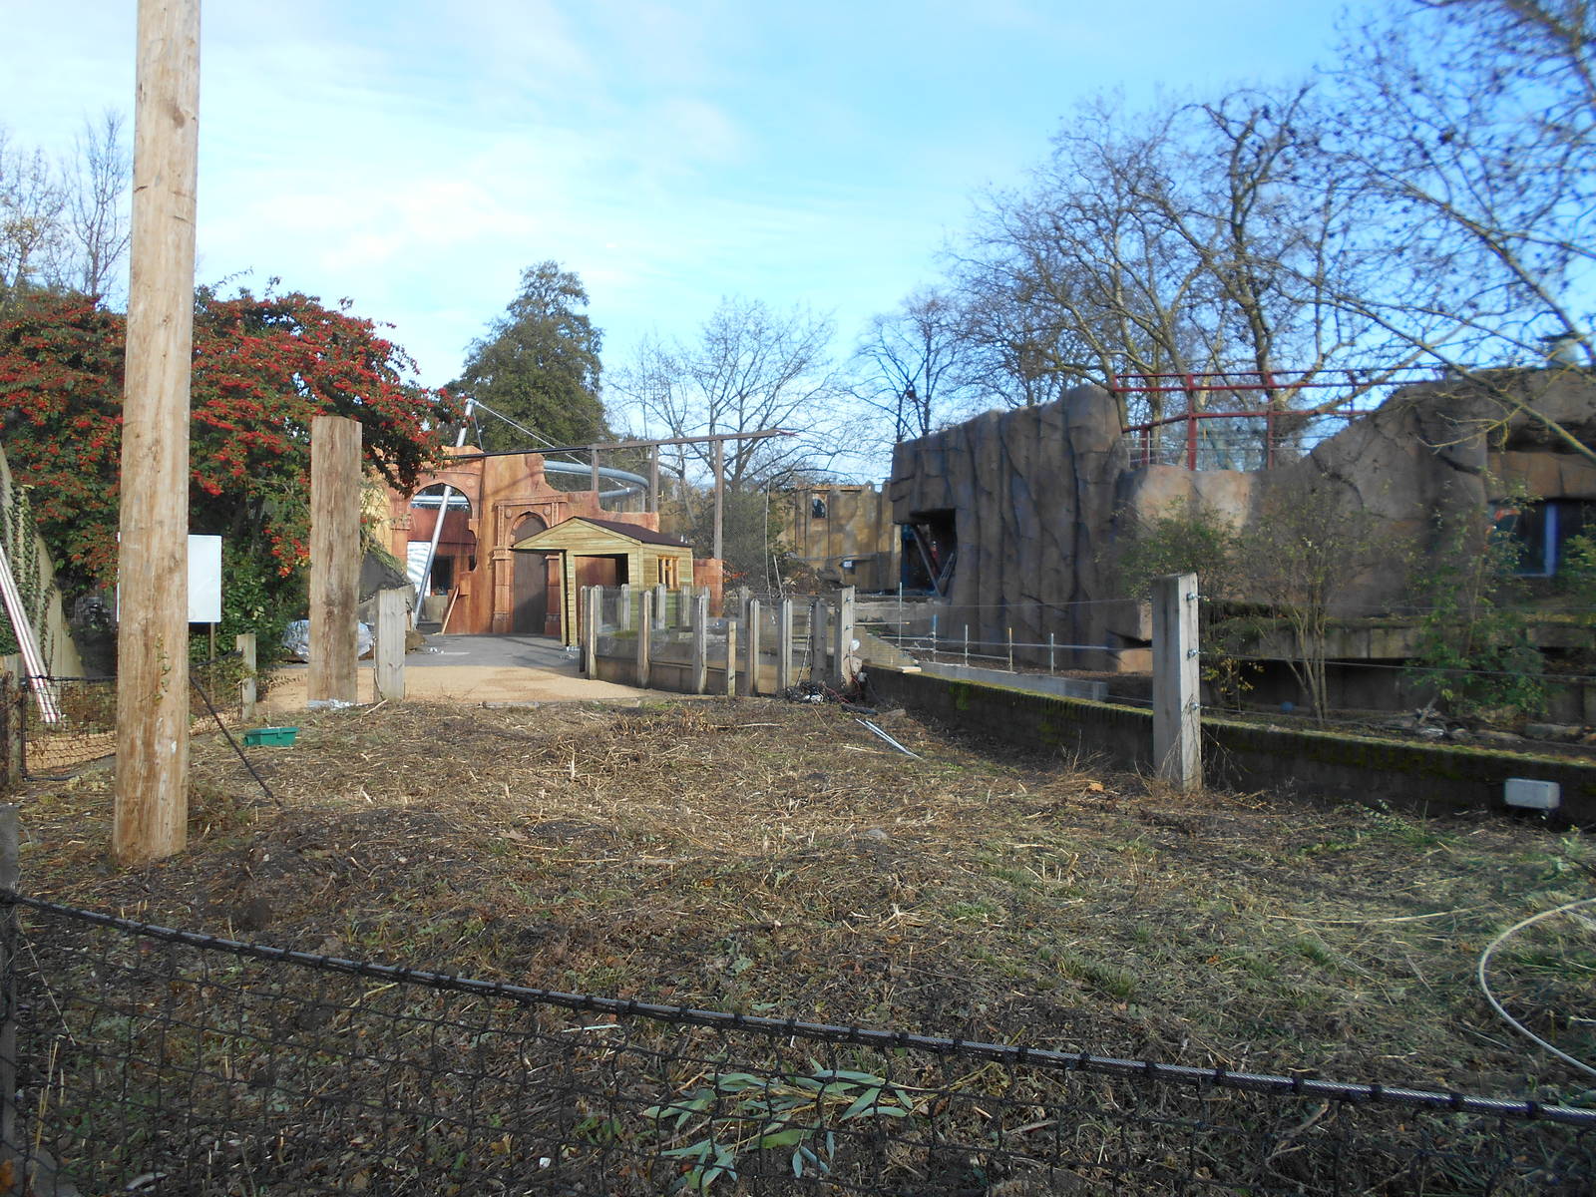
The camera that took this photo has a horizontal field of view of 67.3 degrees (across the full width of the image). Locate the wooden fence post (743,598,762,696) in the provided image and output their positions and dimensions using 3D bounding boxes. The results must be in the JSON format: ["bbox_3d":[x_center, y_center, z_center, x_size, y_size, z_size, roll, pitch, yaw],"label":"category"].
[{"bbox_3d":[-0.592,0.649,15.800,0.150,1.282,0.150,-1,-1,35],"label":"wooden fence post"}]

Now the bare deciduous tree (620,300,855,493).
[{"bbox_3d":[-2.850,-6.200,55.000,10.300,14.700,9.500,0,0,0],"label":"bare deciduous tree"}]

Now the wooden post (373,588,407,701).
[{"bbox_3d":[-4.415,0.507,13.000,0.280,1.217,0.160,1,-1,-35],"label":"wooden post"}]

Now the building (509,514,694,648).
[{"bbox_3d":[-5.060,-0.440,31.400,3.350,3.200,3.700,0,0,12],"label":"building"}]

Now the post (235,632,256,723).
[{"bbox_3d":[-4.971,0.713,10.800,0.140,0.800,0.140,0,0,-20],"label":"post"}]

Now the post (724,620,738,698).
[{"bbox_3d":[-0.841,0.785,15.400,0.100,0.961,0.080,0,-1,20],"label":"post"}]

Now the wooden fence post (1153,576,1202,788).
[{"bbox_3d":[2.403,0.526,7.600,0.160,1.360,0.260,0,-1,-22],"label":"wooden fence post"}]

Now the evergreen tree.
[{"bbox_3d":[-11.104,-6.527,50.000,6.600,15.186,6.600,0,-1,0],"label":"evergreen tree"}]

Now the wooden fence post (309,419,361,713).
[{"bbox_3d":[-4.862,-0.406,12.600,0.500,3.027,0.350,0,-1,-21],"label":"wooden fence post"}]

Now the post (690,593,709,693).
[{"bbox_3d":[-1.135,0.520,13.900,0.140,1.170,0.150,0,0,-25],"label":"post"}]

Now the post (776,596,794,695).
[{"bbox_3d":[-0.147,0.549,13.900,0.140,1.120,0.150,0,0,-25],"label":"post"}]

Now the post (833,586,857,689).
[{"bbox_3d":[0.542,0.449,13.700,0.160,1.180,0.210,0,0,-19],"label":"post"}]

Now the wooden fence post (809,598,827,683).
[{"bbox_3d":[0.292,0.626,16.500,0.150,1.201,0.150,-1,-1,35],"label":"wooden fence post"}]

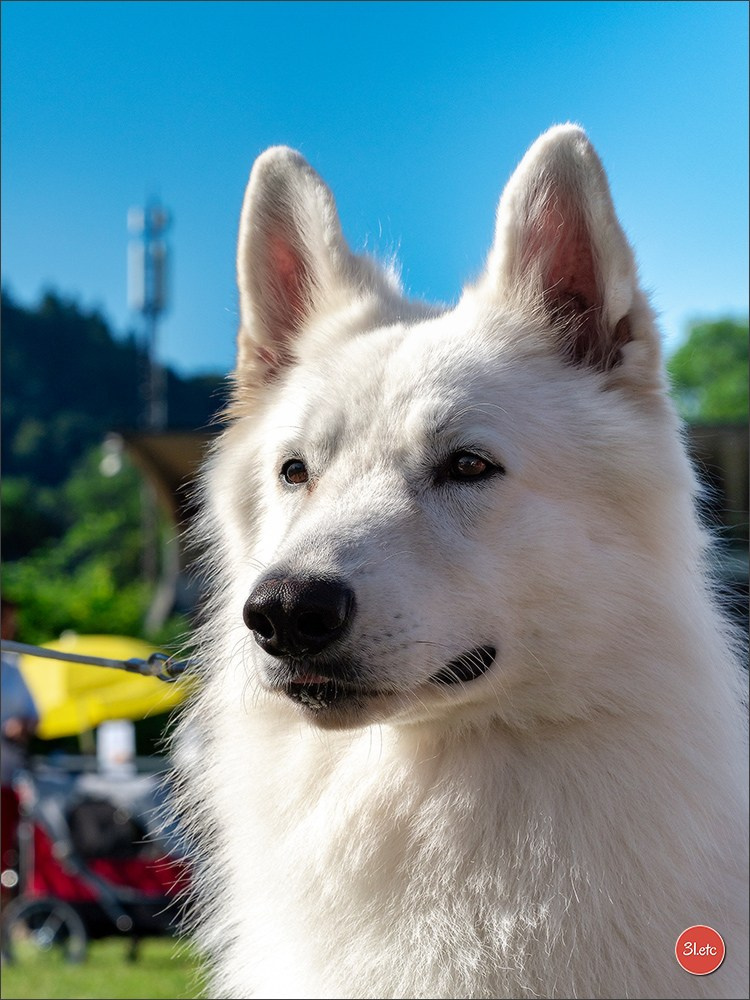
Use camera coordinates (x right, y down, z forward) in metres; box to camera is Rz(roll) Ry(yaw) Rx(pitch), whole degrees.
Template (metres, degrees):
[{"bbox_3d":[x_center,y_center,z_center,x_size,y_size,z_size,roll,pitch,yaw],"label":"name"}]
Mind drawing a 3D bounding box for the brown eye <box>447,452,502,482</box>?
[{"bbox_3d":[0.042,-0.014,1.690,0.023,0.013,0.013,0,3,8],"label":"brown eye"}]

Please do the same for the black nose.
[{"bbox_3d":[-0.030,0.046,1.625,0.043,0.031,0.029,0,12,23],"label":"black nose"}]

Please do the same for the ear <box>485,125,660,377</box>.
[{"bbox_3d":[0.085,-0.108,1.745,0.070,0.107,0.046,0,3,5],"label":"ear"}]

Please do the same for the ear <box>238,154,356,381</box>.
[{"bbox_3d":[-0.035,-0.104,1.785,0.060,0.105,0.046,0,3,30],"label":"ear"}]

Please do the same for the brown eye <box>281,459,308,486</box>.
[{"bbox_3d":[-0.034,-0.012,1.720,0.019,0.013,0.013,0,3,34],"label":"brown eye"}]

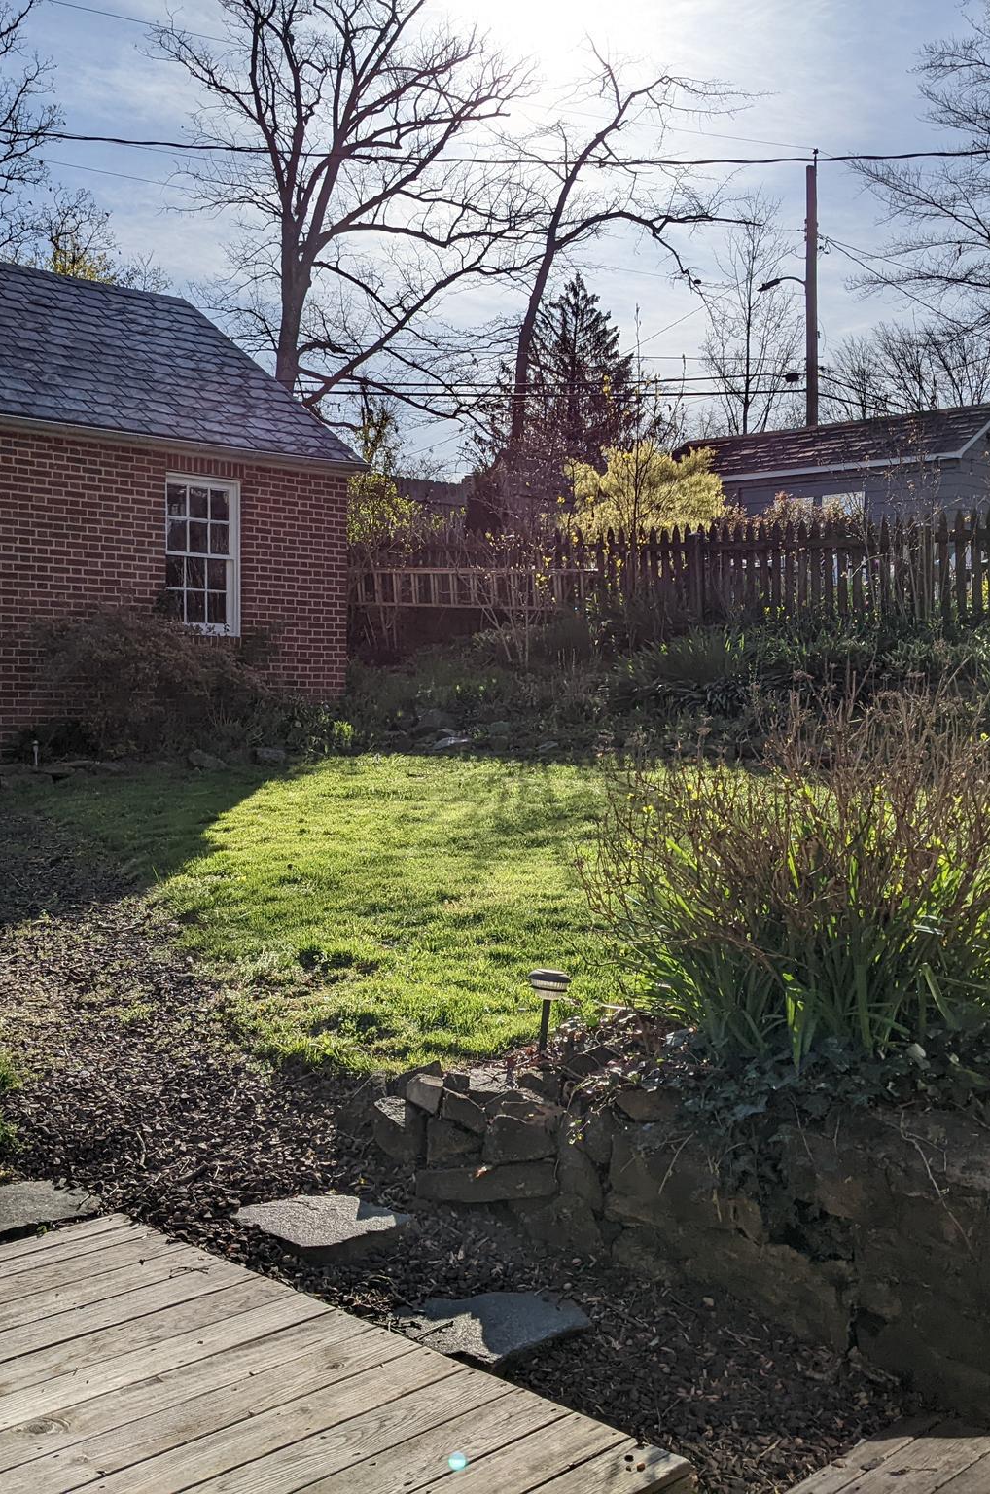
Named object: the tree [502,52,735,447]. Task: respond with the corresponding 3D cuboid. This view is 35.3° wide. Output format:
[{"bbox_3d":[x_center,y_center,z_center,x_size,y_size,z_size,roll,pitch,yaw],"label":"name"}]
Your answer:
[{"bbox_3d":[3.265,-11.273,41.000,6.200,14.100,5.500,1,2,0],"label":"tree"}]

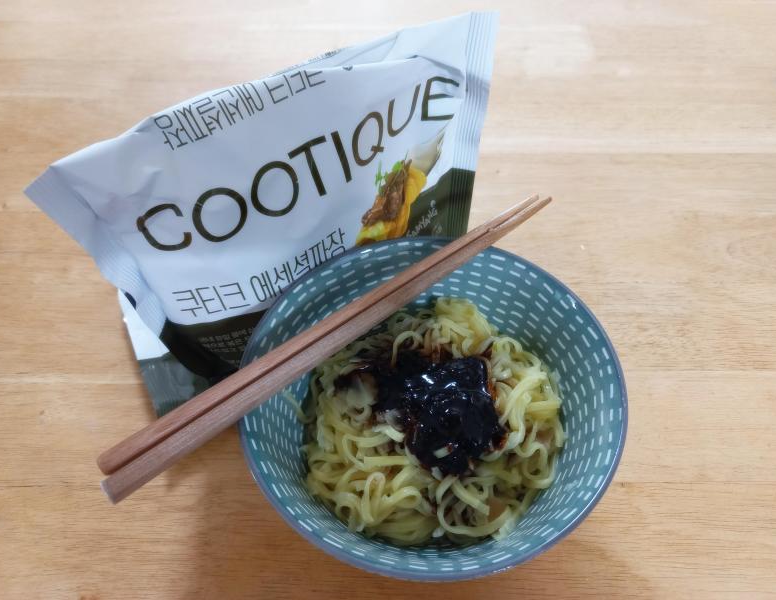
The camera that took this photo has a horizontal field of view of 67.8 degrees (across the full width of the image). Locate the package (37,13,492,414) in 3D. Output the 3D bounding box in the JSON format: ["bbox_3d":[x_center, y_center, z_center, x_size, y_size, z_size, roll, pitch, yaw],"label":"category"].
[{"bbox_3d":[-0.039,-0.035,0.281,0.205,0.152,0.060,-28,55,-16],"label":"package"}]

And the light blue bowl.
[{"bbox_3d":[0.018,0.051,0.261,0.155,0.070,0.155,-2,52,3],"label":"light blue bowl"}]

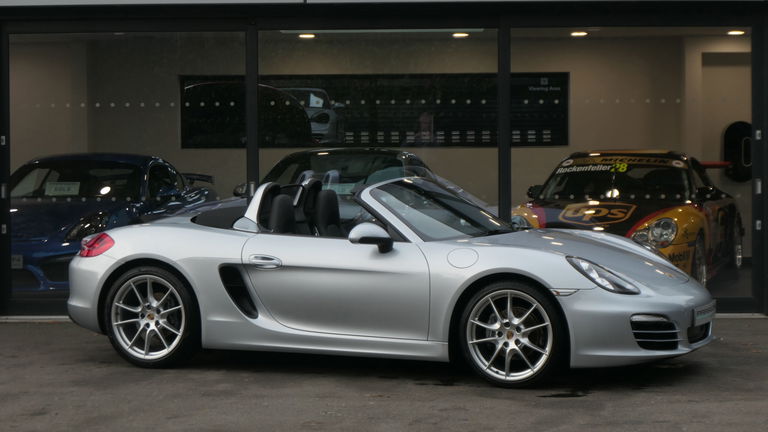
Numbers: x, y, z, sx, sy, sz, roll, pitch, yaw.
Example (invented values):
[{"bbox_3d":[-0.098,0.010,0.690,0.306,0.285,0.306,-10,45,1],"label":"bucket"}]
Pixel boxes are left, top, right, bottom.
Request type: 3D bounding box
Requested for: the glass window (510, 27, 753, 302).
[{"bbox_3d":[1.979,-0.420,15.350,1.930,2.190,0.060,0,1,2],"label":"glass window"}]

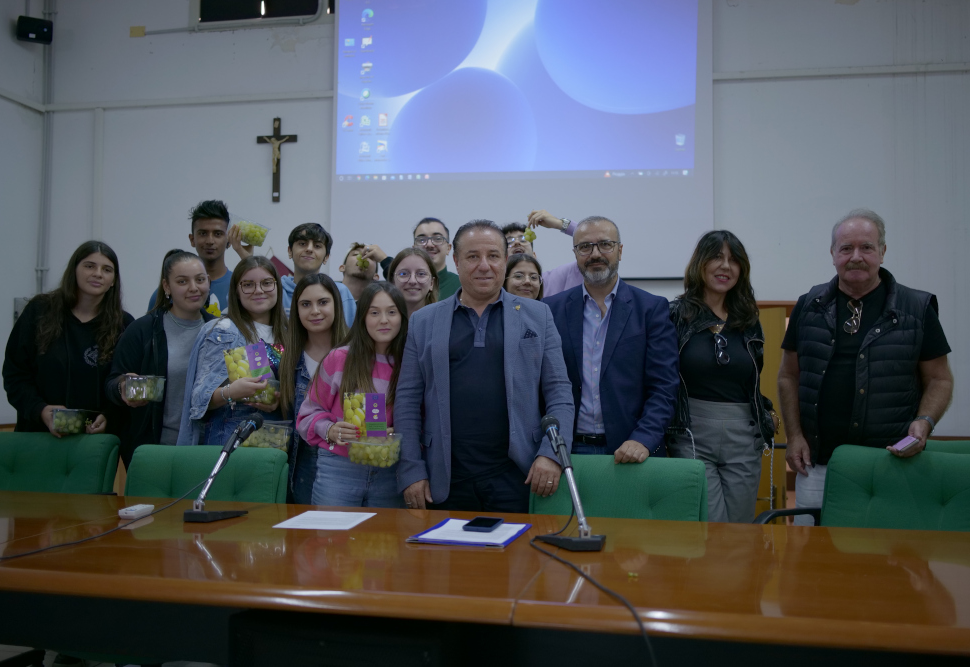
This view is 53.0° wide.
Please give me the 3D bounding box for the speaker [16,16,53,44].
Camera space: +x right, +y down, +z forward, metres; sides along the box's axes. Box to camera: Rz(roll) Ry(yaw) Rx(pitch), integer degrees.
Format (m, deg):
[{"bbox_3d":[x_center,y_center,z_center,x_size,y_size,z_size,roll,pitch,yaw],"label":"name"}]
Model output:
[{"bbox_3d":[-2.600,-1.738,5.616,0.190,0.140,0.150,1,6,-27],"label":"speaker"}]

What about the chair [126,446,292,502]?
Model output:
[{"bbox_3d":[-0.978,0.830,2.984,0.600,0.920,0.620,0,-2,10],"label":"chair"}]

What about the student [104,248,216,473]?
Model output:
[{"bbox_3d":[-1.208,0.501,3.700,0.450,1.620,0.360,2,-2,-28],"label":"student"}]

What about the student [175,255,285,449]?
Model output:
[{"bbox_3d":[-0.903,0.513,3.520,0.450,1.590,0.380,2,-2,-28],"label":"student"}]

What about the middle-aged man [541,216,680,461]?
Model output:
[{"bbox_3d":[0.427,0.440,3.386,0.500,1.690,0.390,0,-2,12],"label":"middle-aged man"}]

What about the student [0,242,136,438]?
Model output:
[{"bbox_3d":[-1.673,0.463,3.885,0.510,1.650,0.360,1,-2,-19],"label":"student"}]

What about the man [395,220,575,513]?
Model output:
[{"bbox_3d":[-0.002,0.468,3.210,0.580,1.680,0.370,1,-2,0],"label":"man"}]

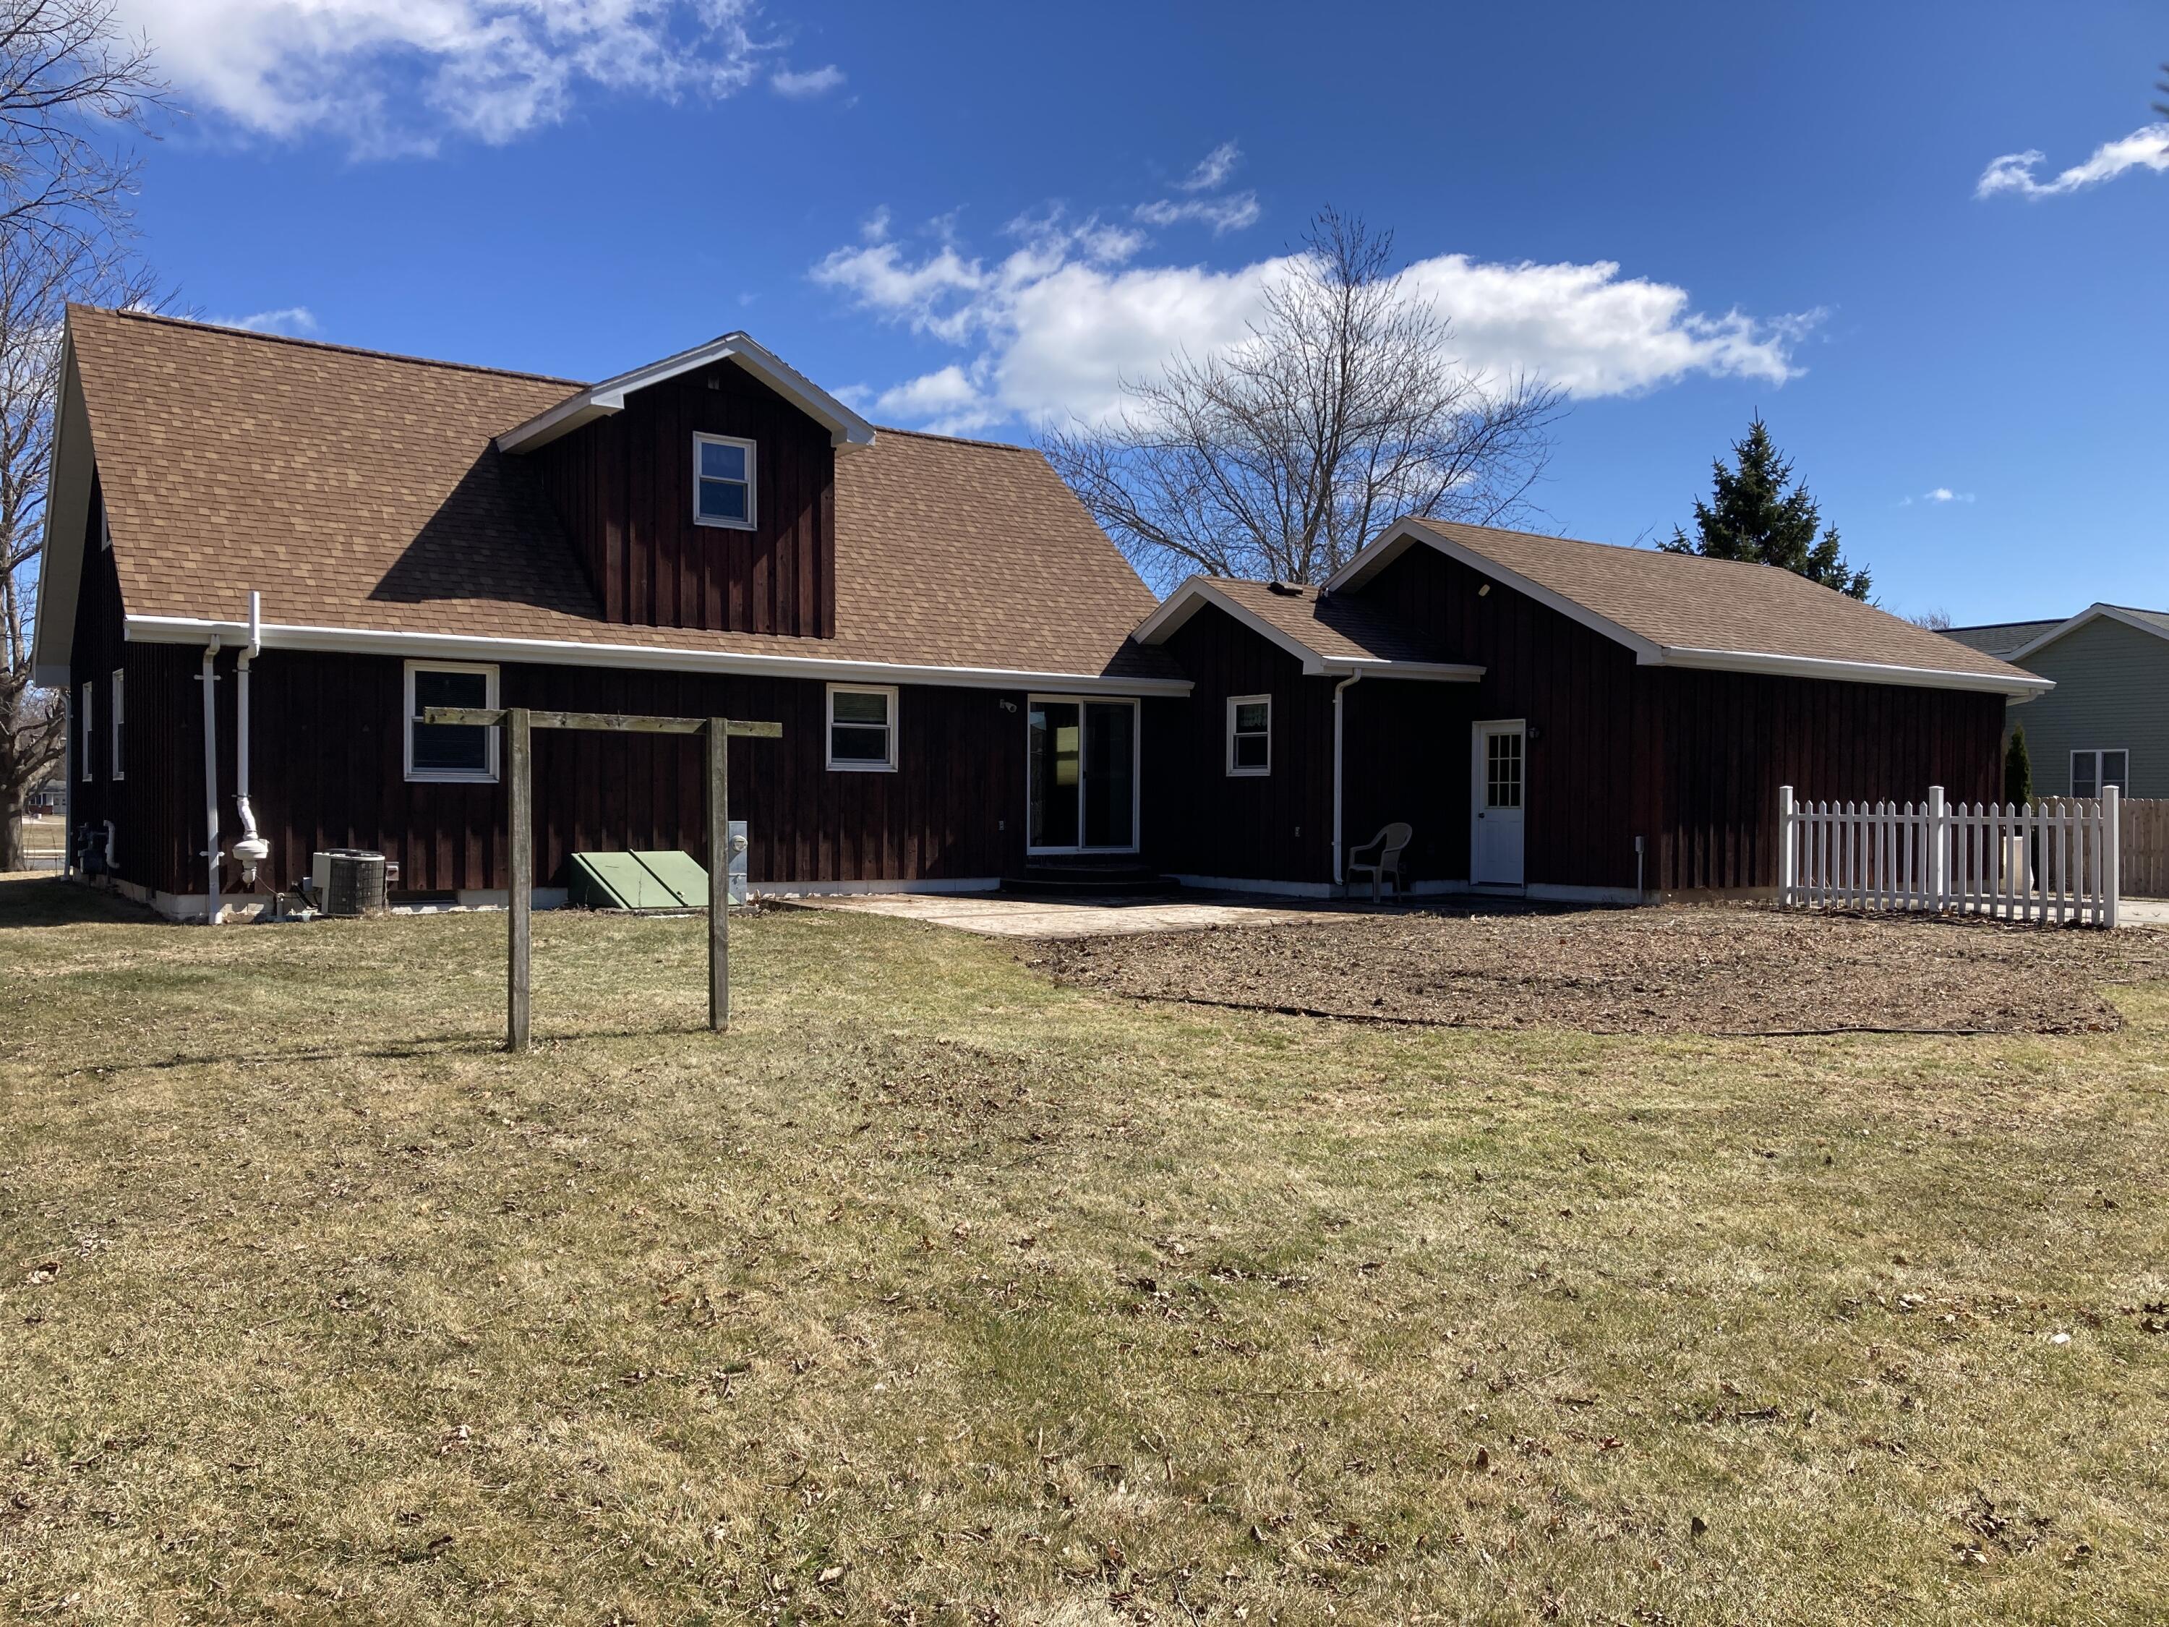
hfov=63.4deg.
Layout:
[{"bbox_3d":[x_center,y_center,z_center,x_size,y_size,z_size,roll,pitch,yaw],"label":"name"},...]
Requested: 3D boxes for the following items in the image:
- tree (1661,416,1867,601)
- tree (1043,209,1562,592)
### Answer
[{"bbox_3d":[15.776,-4.191,41.037,6.000,10.664,6.000,0,0,0],"label":"tree"},{"bbox_3d":[4.552,-5.655,36.047,10.800,13.480,10.800,0,0,0],"label":"tree"}]

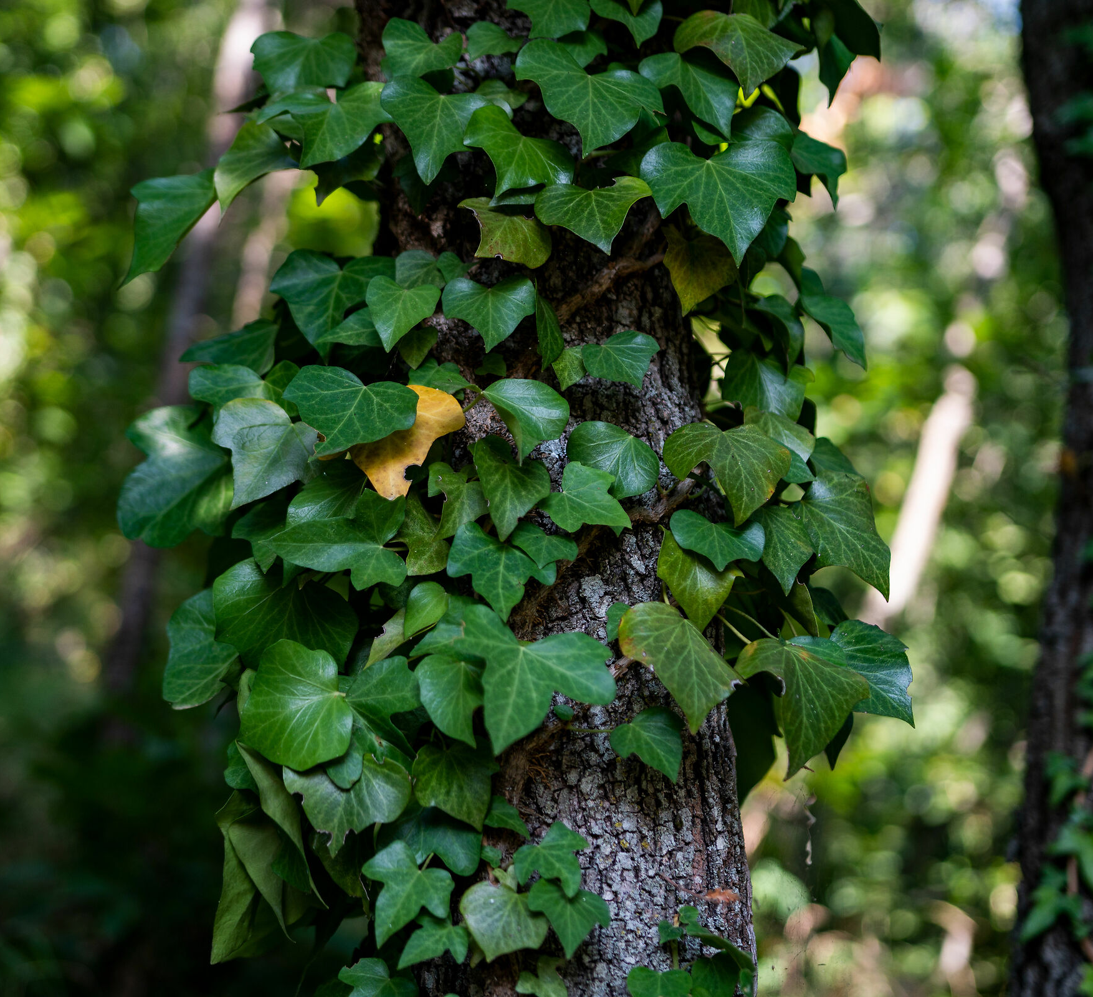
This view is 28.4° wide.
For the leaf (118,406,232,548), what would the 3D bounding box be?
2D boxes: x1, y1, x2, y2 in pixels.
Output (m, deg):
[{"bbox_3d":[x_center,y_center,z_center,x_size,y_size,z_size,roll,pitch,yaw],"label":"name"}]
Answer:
[{"bbox_3d":[-0.223,-0.013,1.310,0.065,0.085,0.022,0,-14,24],"label":"leaf"}]

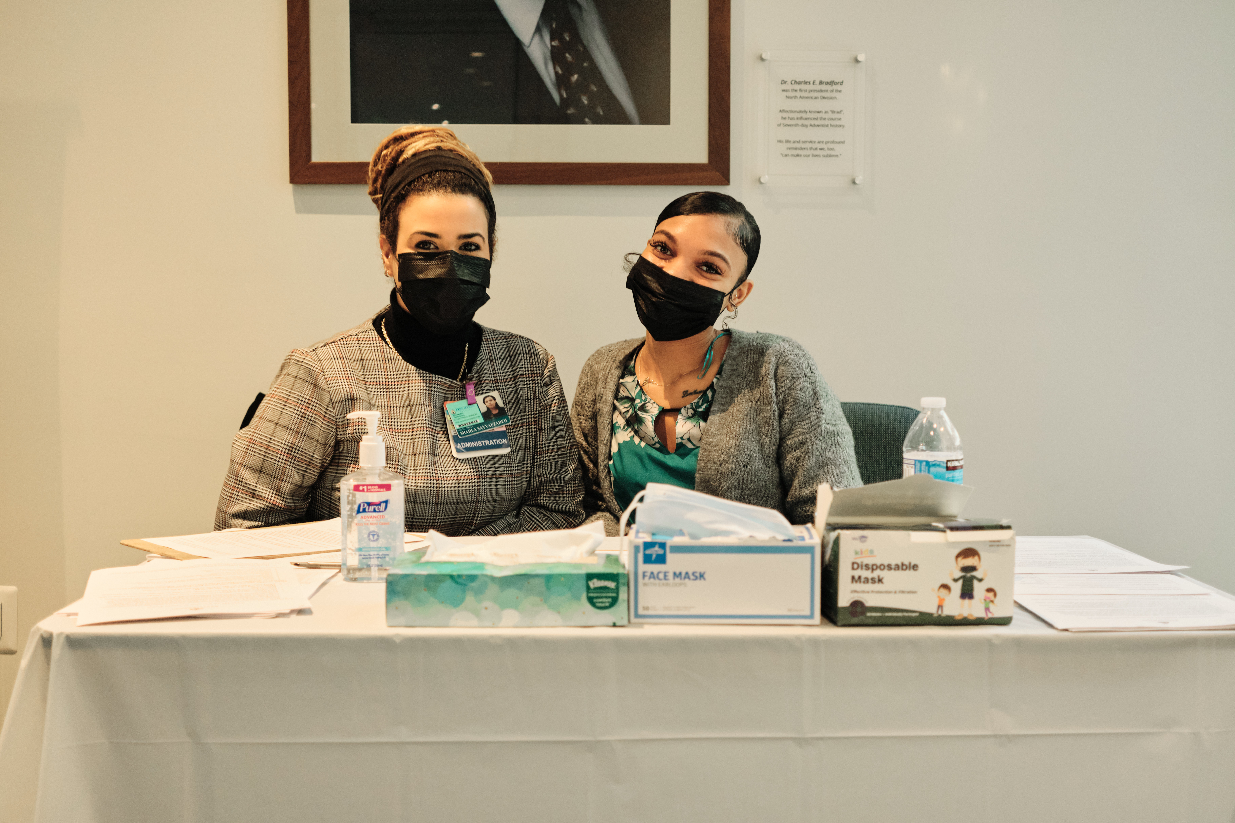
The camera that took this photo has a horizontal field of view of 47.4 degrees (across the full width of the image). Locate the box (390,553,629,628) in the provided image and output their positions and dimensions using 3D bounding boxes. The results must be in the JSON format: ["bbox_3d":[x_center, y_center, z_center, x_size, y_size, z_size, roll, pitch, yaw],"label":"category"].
[{"bbox_3d":[-0.106,0.179,1.414,0.234,0.052,0.118,0,3,0],"label":"box"}]

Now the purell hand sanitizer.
[{"bbox_3d":[-0.281,0.097,1.617,0.071,0.194,0.048,0,3,-2],"label":"purell hand sanitizer"}]

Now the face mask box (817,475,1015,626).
[{"bbox_3d":[0.296,0.143,1.419,0.180,0.125,0.110,0,3,-2],"label":"face mask box"}]

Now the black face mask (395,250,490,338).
[{"bbox_3d":[-0.250,-0.172,2.034,0.137,0.122,0.085,-1,3,-10],"label":"black face mask"}]

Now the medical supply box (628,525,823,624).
[{"bbox_3d":[0.107,0.165,1.420,0.185,0.081,0.112,0,3,2],"label":"medical supply box"}]

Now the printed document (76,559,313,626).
[{"bbox_3d":[-0.462,0.190,1.534,0.222,0.018,0.290,-1,3,-17],"label":"printed document"}]

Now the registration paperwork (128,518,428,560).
[{"bbox_3d":[-0.465,0.167,1.918,0.305,0.014,0.220,-2,4,-36],"label":"registration paperwork"}]

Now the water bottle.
[{"bbox_3d":[0.347,0.091,1.548,0.066,0.213,0.066,0,3,0],"label":"water bottle"}]

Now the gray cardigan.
[{"bbox_3d":[0.149,0.120,2.090,0.440,0.480,0.330,1,3,15],"label":"gray cardigan"}]

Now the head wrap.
[{"bbox_3d":[-0.268,-0.328,2.095,0.174,0.130,0.180,-1,3,-10],"label":"head wrap"}]

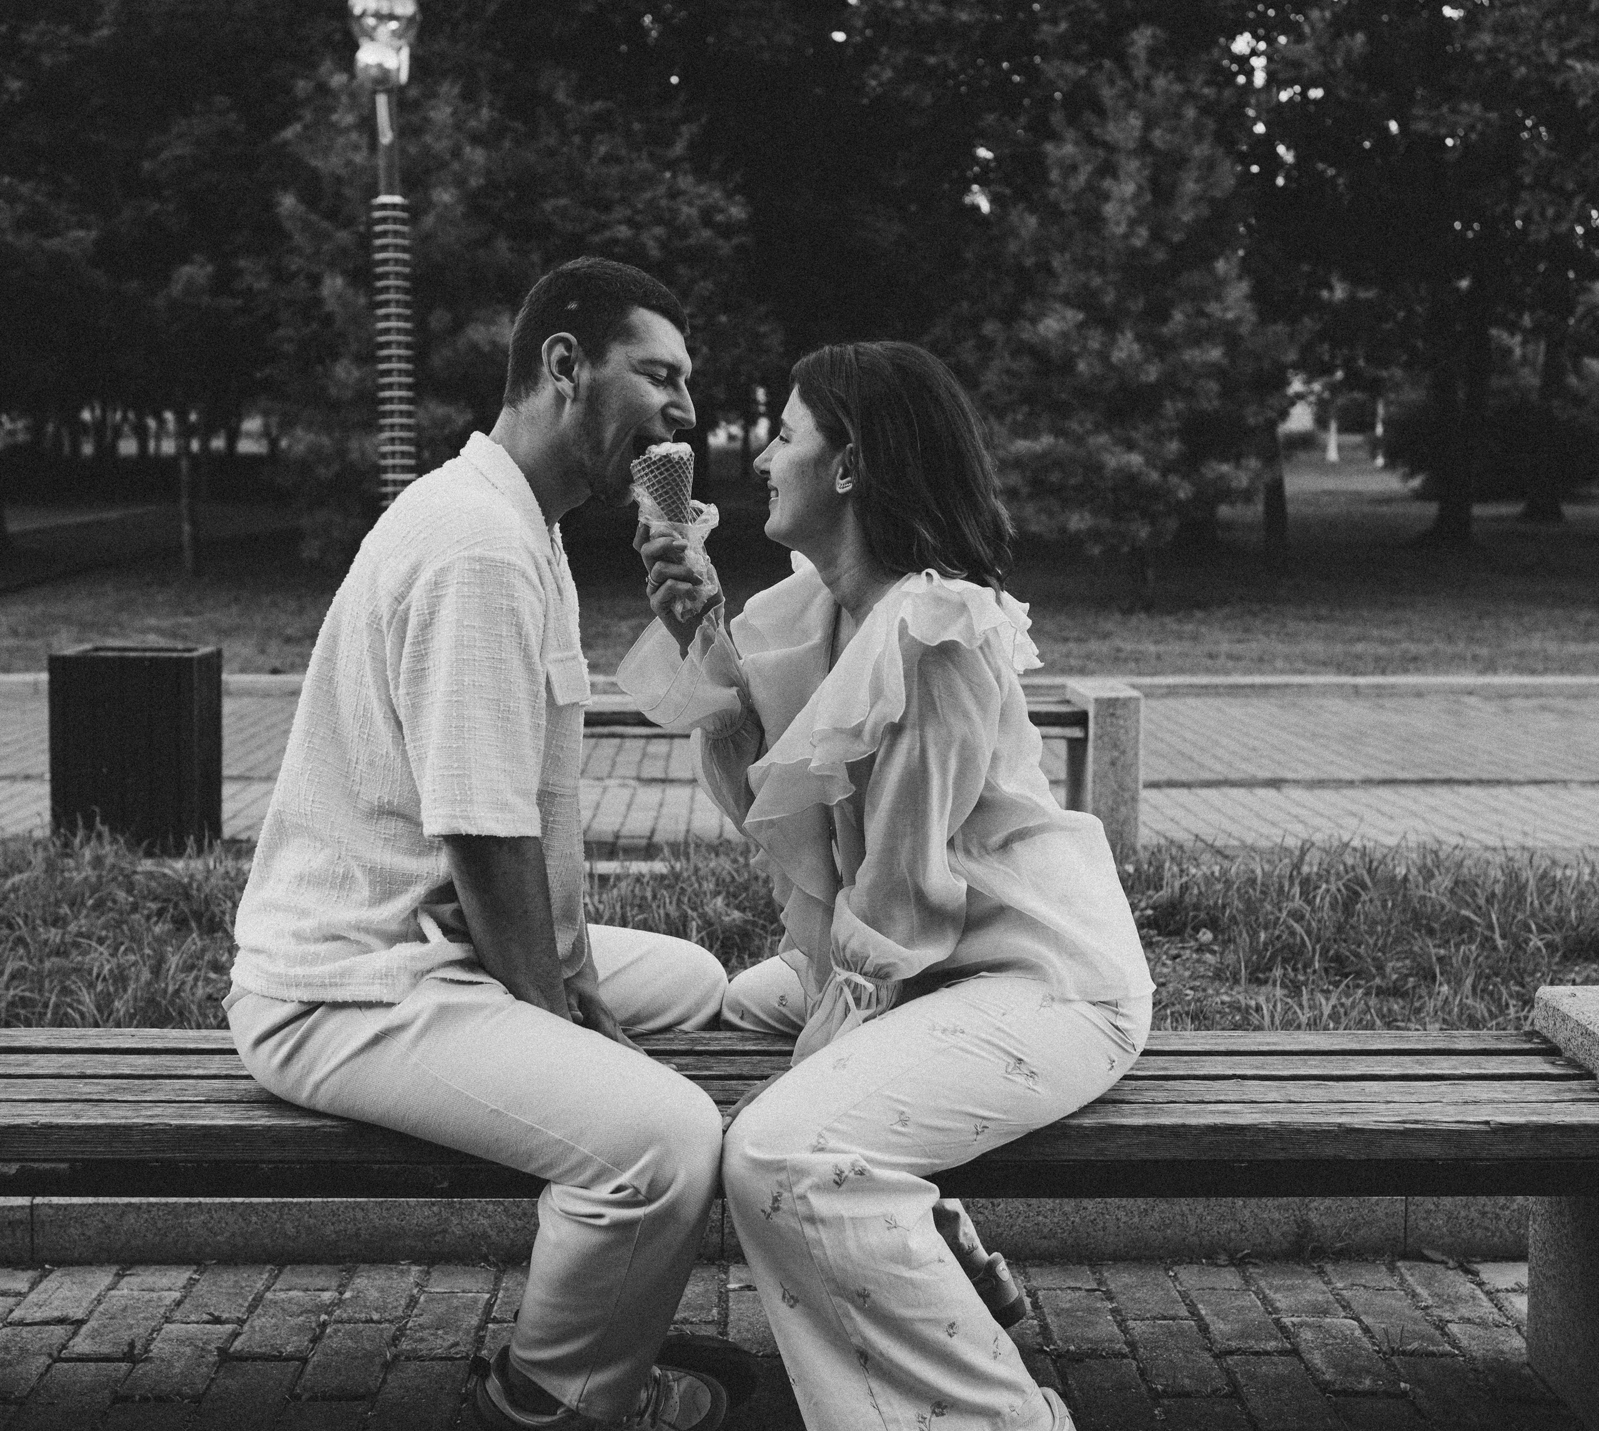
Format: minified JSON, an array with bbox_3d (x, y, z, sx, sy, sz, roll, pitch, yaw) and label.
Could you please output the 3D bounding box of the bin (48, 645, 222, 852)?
[{"bbox_3d":[-1.754,0.091,6.220,0.380,0.525,0.325,0,7,1],"label":"bin"}]

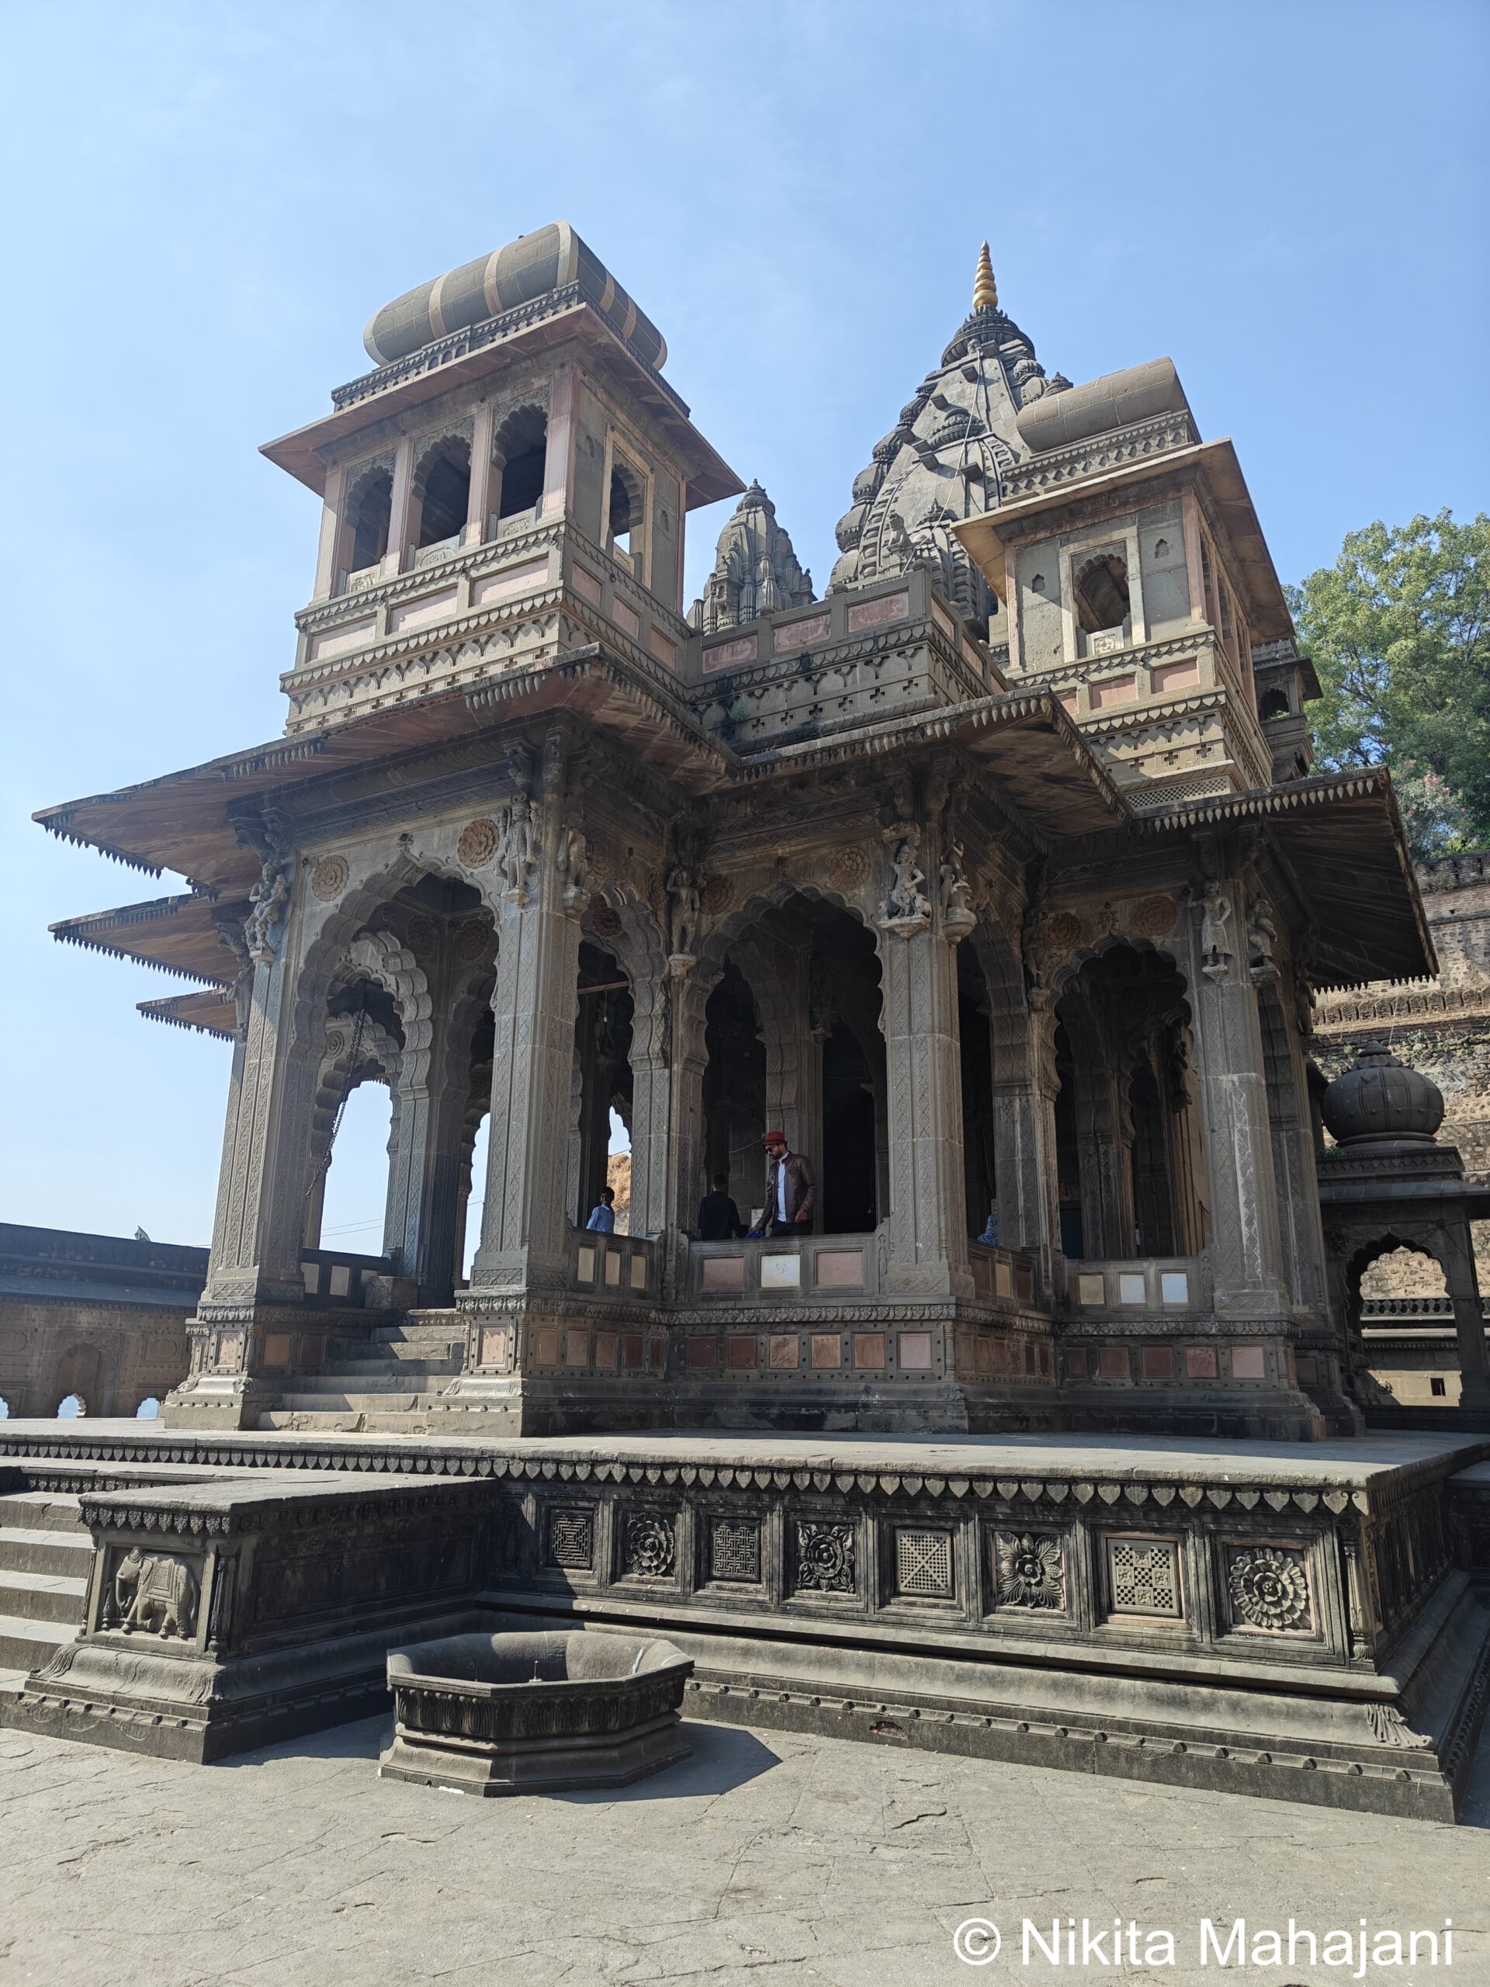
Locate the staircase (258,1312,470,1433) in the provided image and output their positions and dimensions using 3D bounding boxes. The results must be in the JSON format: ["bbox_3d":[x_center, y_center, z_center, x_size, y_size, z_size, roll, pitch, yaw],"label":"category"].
[{"bbox_3d":[-2.869,3.388,12.531,2.257,1.118,1.782,-8,-19,28],"label":"staircase"}]

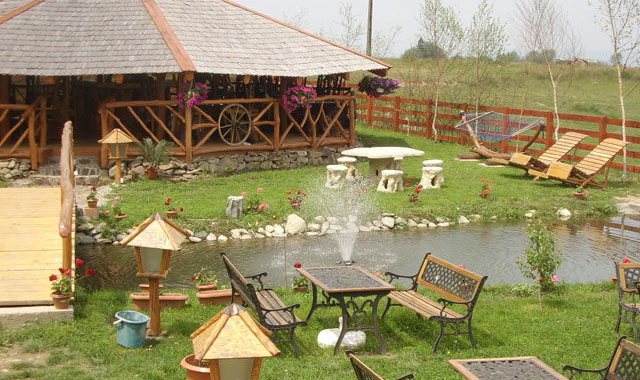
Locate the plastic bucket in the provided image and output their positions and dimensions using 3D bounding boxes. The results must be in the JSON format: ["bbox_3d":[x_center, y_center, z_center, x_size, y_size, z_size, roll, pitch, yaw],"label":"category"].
[{"bbox_3d":[-1.947,1.463,8.413,0.340,0.280,0.340,1,8,0],"label":"plastic bucket"}]

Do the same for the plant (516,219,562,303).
[{"bbox_3d":[2.983,0.917,11.057,0.600,0.950,0.600,1,8,0],"label":"plant"}]

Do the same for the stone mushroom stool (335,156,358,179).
[{"bbox_3d":[0.602,-0.470,17.800,0.460,0.440,0.460,1,8,0],"label":"stone mushroom stool"}]

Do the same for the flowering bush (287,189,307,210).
[{"bbox_3d":[-0.445,0.165,15.960,0.390,0.400,0.360,2,8,-2],"label":"flowering bush"}]

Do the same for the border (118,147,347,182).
[{"bbox_3d":[-2.016,-0.789,21.641,7.158,0.750,0.700,-4,10,-39],"label":"border"}]

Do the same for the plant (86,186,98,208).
[{"bbox_3d":[-4.186,0.138,14.969,0.220,0.400,0.220,1,8,0],"label":"plant"}]

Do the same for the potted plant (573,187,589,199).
[{"bbox_3d":[5.128,0.049,16.000,0.290,0.210,0.280,1,8,0],"label":"potted plant"}]

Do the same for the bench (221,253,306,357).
[{"bbox_3d":[-0.616,1.218,8.748,0.640,0.780,1.260,-2,9,-18],"label":"bench"}]

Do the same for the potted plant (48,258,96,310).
[{"bbox_3d":[-2.900,1.103,9.493,0.500,0.570,0.420,1,8,0],"label":"potted plant"}]

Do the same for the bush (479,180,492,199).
[{"bbox_3d":[3.496,-0.045,17.126,0.300,0.410,0.300,3,8,11],"label":"bush"}]

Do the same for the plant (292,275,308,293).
[{"bbox_3d":[-0.252,1.218,10.600,0.210,0.210,0.200,1,8,0],"label":"plant"}]

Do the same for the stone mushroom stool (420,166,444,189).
[{"bbox_3d":[2.405,-0.262,17.500,0.460,0.420,0.460,1,8,0],"label":"stone mushroom stool"}]

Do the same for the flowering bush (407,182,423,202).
[{"bbox_3d":[1.966,0.031,16.865,0.330,0.400,0.310,1,8,0],"label":"flowering bush"}]

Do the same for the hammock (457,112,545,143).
[{"bbox_3d":[4.634,-1.639,21.000,1.050,0.680,2.250,-2,9,-21],"label":"hammock"}]

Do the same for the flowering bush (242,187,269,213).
[{"bbox_3d":[-1.219,0.156,15.397,0.500,0.470,0.420,1,8,0],"label":"flowering bush"}]

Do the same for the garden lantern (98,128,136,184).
[{"bbox_3d":[-4.594,-0.765,18.500,0.630,1.270,0.630,7,10,33],"label":"garden lantern"}]

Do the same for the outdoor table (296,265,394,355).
[{"bbox_3d":[0.257,1.301,8.874,0.750,0.700,1.000,-2,9,-20],"label":"outdoor table"}]

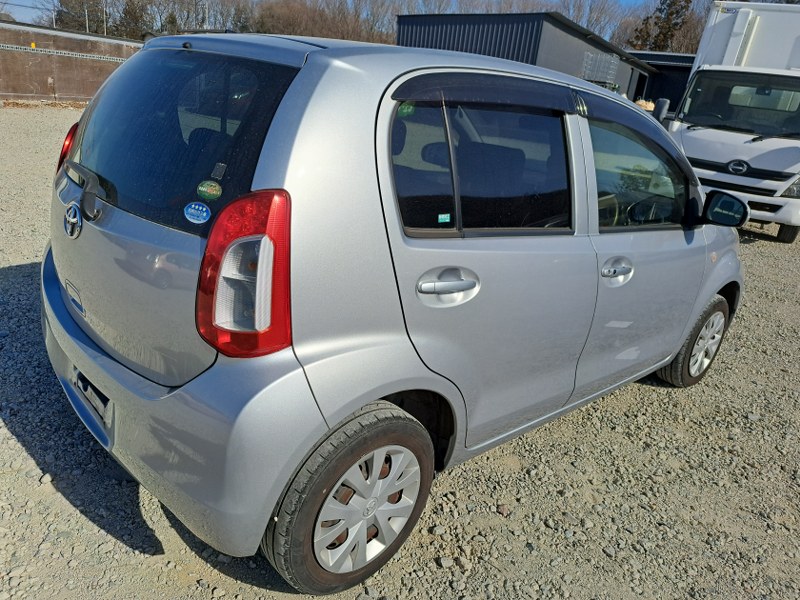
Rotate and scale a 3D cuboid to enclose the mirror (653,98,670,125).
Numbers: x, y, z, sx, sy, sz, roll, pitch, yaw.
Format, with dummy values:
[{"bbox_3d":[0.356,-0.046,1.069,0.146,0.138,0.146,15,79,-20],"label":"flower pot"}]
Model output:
[{"bbox_3d":[3.811,-2.760,8.100,0.185,0.360,0.100,22,23,30],"label":"mirror"}]

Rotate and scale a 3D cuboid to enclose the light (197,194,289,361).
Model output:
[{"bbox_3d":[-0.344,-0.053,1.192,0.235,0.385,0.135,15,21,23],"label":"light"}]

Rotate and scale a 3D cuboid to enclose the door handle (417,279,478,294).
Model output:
[{"bbox_3d":[0.121,-0.038,1.442,0.210,0.034,0.042,-10,25,-40],"label":"door handle"}]

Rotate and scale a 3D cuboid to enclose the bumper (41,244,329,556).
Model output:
[{"bbox_3d":[-0.845,0.163,1.809,0.370,0.580,1.630,-10,25,-40],"label":"bumper"}]

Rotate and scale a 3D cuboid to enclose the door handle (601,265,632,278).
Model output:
[{"bbox_3d":[0.798,-0.112,2.051,0.210,0.034,0.042,-10,25,-40],"label":"door handle"}]

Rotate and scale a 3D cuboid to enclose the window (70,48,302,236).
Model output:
[{"bbox_3d":[-0.730,-0.503,1.616,1.140,0.500,0.120,26,0,44],"label":"window"}]

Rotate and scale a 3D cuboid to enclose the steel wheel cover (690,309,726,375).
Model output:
[{"bbox_3d":[1.745,0.252,3.148,0.387,0.387,0.050,-10,25,-40],"label":"steel wheel cover"}]

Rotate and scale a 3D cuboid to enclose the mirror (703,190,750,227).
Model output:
[{"bbox_3d":[1.411,-0.395,2.386,0.110,0.138,0.180,-6,22,-31],"label":"mirror"}]

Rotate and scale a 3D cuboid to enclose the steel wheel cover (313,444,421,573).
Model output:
[{"bbox_3d":[-0.081,0.589,1.566,0.387,0.387,0.050,-10,25,-40],"label":"steel wheel cover"}]

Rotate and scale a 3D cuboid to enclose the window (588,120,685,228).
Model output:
[{"bbox_3d":[0.974,-0.492,2.191,0.790,0.395,0.050,-10,11,-40],"label":"window"}]

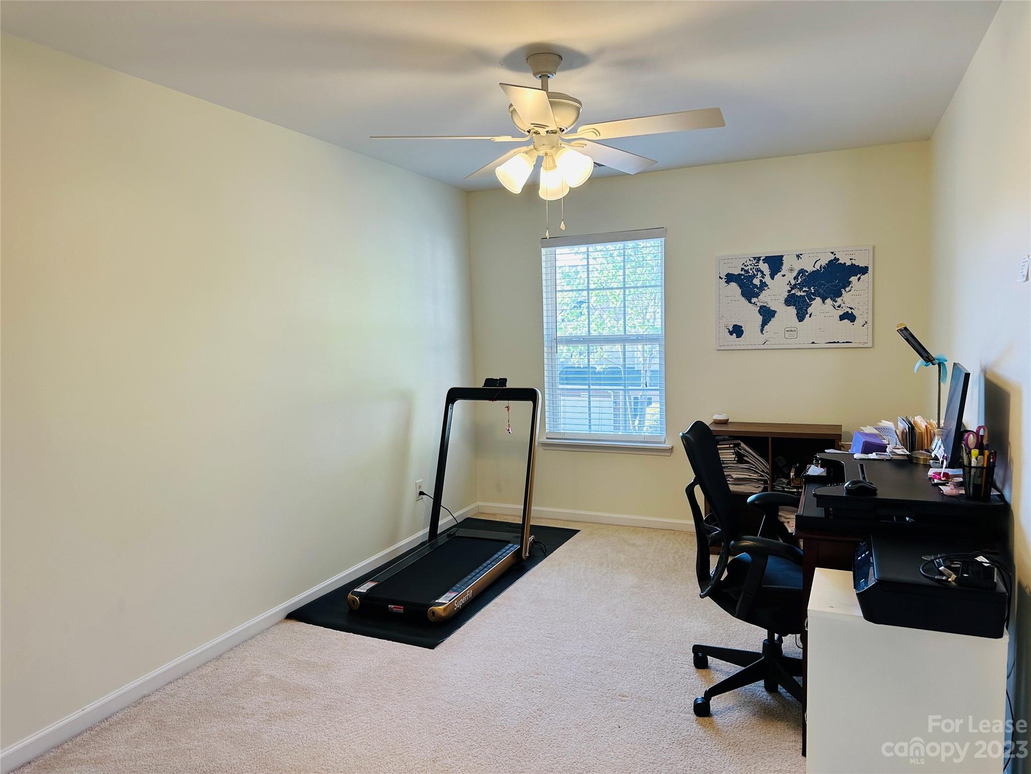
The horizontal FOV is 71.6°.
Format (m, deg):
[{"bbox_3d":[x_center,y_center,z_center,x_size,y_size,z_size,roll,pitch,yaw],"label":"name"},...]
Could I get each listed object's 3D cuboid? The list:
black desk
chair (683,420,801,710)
[{"bbox_3d":[1.415,0.736,2.737,0.590,0.875,1.200,1,5,24],"label":"black desk"},{"bbox_3d":[0.952,0.664,2.656,0.660,1.060,0.700,1,5,26],"label":"chair"}]

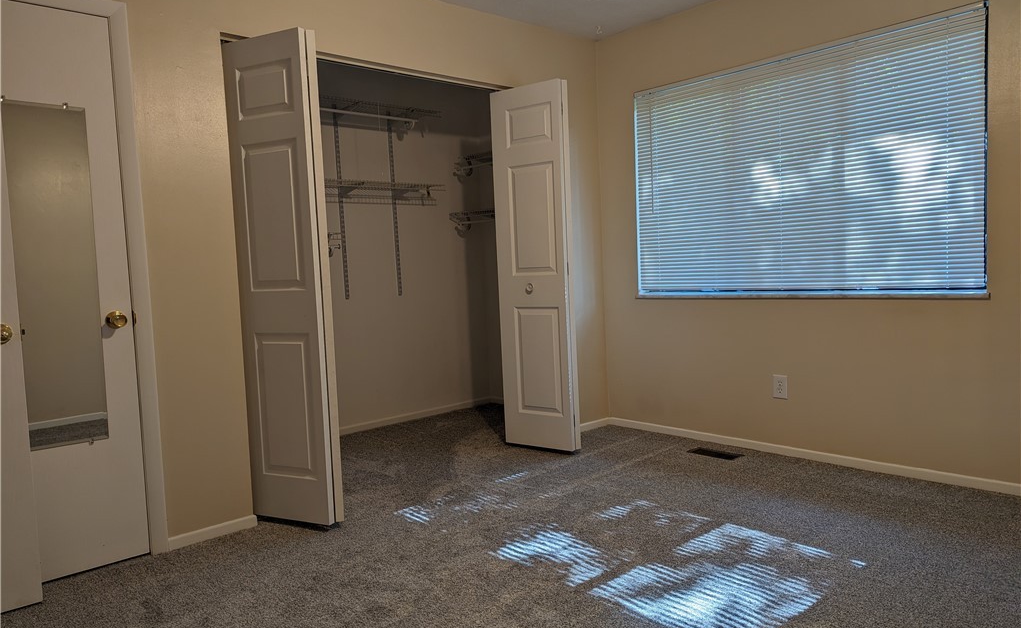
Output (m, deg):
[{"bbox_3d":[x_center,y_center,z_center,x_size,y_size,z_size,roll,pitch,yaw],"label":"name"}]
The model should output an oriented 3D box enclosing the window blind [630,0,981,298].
[{"bbox_3d":[1.408,-0.719,3.691,0.060,1.211,1.843,-6,5,-42],"label":"window blind"}]

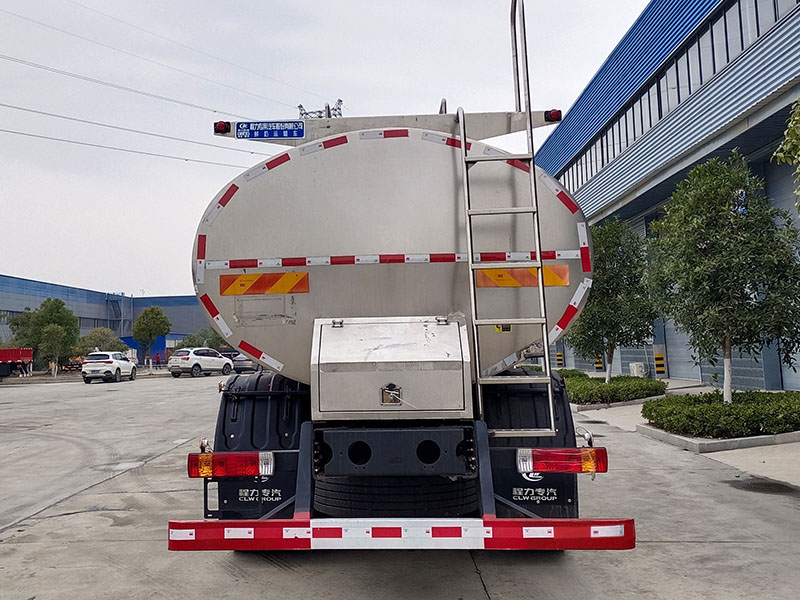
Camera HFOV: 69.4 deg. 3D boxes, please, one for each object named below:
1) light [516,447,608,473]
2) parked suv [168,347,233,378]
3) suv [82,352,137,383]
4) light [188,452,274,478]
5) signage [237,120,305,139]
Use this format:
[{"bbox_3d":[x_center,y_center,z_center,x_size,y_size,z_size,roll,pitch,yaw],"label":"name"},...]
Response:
[{"bbox_3d":[0.853,0.845,3.067,0.457,0.125,0.090,-2,-5,2],"label":"light"},{"bbox_3d":[-12.684,4.035,37.200,1.840,1.750,4.600,-4,-5,24],"label":"parked suv"},{"bbox_3d":[-16.659,3.865,33.388,1.840,1.690,4.500,-1,-5,-9],"label":"suv"},{"bbox_3d":[-0.901,0.893,3.144,0.457,0.125,0.090,-2,-5,2],"label":"light"},{"bbox_3d":[-0.830,-1.088,3.710,0.445,0.117,0.020,-2,-5,2],"label":"signage"}]

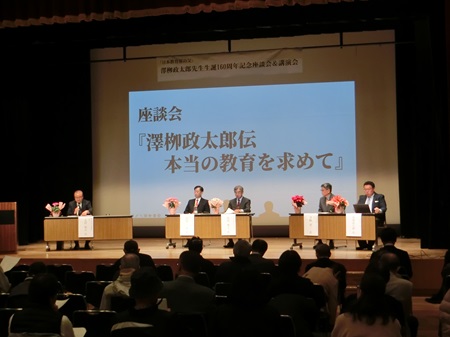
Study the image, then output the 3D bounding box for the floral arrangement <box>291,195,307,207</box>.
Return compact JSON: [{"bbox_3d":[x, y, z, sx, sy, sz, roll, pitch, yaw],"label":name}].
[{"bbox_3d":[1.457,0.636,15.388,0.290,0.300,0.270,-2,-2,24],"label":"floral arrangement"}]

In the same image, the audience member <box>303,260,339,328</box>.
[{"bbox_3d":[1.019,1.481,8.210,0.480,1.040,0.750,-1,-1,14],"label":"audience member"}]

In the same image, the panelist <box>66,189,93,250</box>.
[{"bbox_3d":[-3.058,1.060,16.332,0.520,1.240,0.750,-1,-1,-6],"label":"panelist"}]

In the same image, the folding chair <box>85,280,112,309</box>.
[{"bbox_3d":[-1.506,1.835,10.076,0.450,0.790,0.500,-1,-1,11],"label":"folding chair"}]

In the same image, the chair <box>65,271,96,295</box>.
[{"bbox_3d":[-1.688,1.683,9.557,0.430,0.810,0.500,-1,-1,14],"label":"chair"}]

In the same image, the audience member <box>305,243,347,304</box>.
[{"bbox_3d":[1.230,1.507,9.400,0.510,1.210,0.750,-1,-1,11],"label":"audience member"}]

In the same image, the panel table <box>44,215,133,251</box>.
[{"bbox_3d":[-2.849,1.352,16.343,1.800,0.700,0.500,-1,-1,-3],"label":"panel table"}]

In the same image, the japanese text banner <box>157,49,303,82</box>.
[{"bbox_3d":[0.104,-2.371,18.000,3.400,0.560,0.040,-2,-1,13],"label":"japanese text banner"}]

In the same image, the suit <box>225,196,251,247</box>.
[{"bbox_3d":[0.240,1.077,16.035,0.500,0.960,0.700,-2,-1,15],"label":"suit"}]

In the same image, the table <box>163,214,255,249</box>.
[{"bbox_3d":[-0.331,1.279,15.950,1.800,0.700,0.480,-2,-1,15],"label":"table"}]

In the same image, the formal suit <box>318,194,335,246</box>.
[{"bbox_3d":[2.028,1.033,15.705,0.500,0.960,0.700,-2,-2,30],"label":"formal suit"}]

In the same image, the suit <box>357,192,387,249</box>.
[{"bbox_3d":[2.881,0.996,15.437,0.560,1.060,0.680,-1,-1,22],"label":"suit"}]

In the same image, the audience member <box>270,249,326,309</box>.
[{"bbox_3d":[0.767,1.531,8.479,0.520,1.270,0.760,-1,-1,11],"label":"audience member"}]

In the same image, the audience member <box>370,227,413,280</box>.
[{"bbox_3d":[2.061,1.422,9.650,0.520,1.350,0.750,-1,-1,11],"label":"audience member"}]

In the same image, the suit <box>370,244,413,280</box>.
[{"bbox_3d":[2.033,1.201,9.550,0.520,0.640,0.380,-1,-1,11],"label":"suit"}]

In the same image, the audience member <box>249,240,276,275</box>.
[{"bbox_3d":[0.516,1.582,10.729,0.480,1.240,0.760,-1,-1,11],"label":"audience member"}]

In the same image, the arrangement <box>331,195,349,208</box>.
[{"bbox_3d":[2.177,0.666,14.950,0.410,0.310,0.360,-2,-1,25],"label":"arrangement"}]

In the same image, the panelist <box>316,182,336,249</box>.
[{"bbox_3d":[1.998,0.933,15.500,0.550,1.270,0.750,-2,-1,33],"label":"panelist"}]

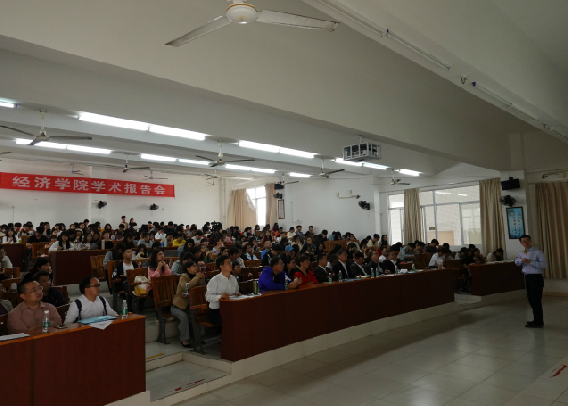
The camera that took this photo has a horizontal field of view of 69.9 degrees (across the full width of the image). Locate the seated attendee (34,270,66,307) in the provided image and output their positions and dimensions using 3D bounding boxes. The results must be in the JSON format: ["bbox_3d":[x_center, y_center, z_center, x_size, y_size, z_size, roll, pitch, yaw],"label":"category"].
[{"bbox_3d":[-2.832,1.443,4.800,0.750,1.250,0.520,-6,-7,34],"label":"seated attendee"}]

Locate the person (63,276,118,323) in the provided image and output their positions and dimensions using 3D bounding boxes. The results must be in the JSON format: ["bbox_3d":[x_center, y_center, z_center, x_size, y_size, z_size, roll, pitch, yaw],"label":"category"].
[{"bbox_3d":[-2.074,1.398,4.379,0.720,1.180,0.580,-6,-7,40],"label":"person"}]

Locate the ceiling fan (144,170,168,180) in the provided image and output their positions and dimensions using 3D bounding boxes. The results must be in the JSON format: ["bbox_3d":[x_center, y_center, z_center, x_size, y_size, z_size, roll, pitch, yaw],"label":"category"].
[{"bbox_3d":[-6.036,-1.268,18.548,1.380,0.460,1.380,-2,-5,0],"label":"ceiling fan"}]

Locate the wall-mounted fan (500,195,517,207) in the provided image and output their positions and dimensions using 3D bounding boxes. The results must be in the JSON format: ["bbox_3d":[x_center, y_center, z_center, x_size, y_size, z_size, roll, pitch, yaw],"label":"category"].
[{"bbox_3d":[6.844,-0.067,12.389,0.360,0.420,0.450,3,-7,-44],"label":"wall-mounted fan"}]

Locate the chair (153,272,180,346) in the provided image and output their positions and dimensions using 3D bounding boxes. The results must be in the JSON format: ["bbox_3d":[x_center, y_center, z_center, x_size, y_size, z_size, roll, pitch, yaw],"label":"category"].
[{"bbox_3d":[-1.730,1.689,6.533,0.650,0.970,0.540,-7,-8,41],"label":"chair"}]

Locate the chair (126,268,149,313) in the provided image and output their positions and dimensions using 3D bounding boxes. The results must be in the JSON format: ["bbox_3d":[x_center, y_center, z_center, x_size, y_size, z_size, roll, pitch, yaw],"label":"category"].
[{"bbox_3d":[-2.332,1.594,7.186,0.600,0.920,0.540,-7,-8,41],"label":"chair"}]

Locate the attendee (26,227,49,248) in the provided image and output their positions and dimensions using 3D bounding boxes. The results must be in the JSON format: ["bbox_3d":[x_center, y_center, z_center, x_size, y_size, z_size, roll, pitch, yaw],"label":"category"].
[{"bbox_3d":[-6.009,1.203,9.947,0.550,1.200,0.700,3,-7,-41],"label":"attendee"}]

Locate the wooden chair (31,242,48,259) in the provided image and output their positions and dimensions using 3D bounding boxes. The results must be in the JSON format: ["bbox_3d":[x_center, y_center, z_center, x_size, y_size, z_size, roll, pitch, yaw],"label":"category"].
[{"bbox_3d":[-5.631,1.412,9.476,0.500,0.880,0.530,3,-7,-44],"label":"wooden chair"}]

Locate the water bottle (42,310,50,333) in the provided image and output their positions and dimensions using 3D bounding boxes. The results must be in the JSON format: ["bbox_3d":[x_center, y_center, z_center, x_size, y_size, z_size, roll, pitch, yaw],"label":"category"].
[{"bbox_3d":[-2.203,1.090,3.764,0.064,0.200,0.064,-5,-6,37],"label":"water bottle"}]

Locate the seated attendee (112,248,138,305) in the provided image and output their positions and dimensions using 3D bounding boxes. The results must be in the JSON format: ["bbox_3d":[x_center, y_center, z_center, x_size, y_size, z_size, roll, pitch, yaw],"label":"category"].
[{"bbox_3d":[-2.996,1.507,7.849,0.700,1.250,0.520,-7,-8,40],"label":"seated attendee"}]

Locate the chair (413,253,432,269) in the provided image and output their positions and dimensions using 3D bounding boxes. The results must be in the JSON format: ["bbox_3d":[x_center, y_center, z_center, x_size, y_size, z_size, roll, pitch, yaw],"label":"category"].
[{"bbox_3d":[4.113,1.979,11.496,0.550,0.980,0.630,2,-7,-32],"label":"chair"}]

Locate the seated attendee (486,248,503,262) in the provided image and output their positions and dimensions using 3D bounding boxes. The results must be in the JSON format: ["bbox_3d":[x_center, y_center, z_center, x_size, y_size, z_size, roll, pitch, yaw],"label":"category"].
[{"bbox_3d":[5.875,1.820,11.308,0.500,1.130,0.780,3,-7,-40],"label":"seated attendee"}]

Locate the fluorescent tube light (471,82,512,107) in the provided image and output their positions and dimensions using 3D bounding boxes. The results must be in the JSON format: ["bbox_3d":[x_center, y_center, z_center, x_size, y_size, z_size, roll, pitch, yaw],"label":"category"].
[{"bbox_3d":[2.550,-1.305,4.943,1.220,0.070,0.060,3,-5,-44],"label":"fluorescent tube light"}]

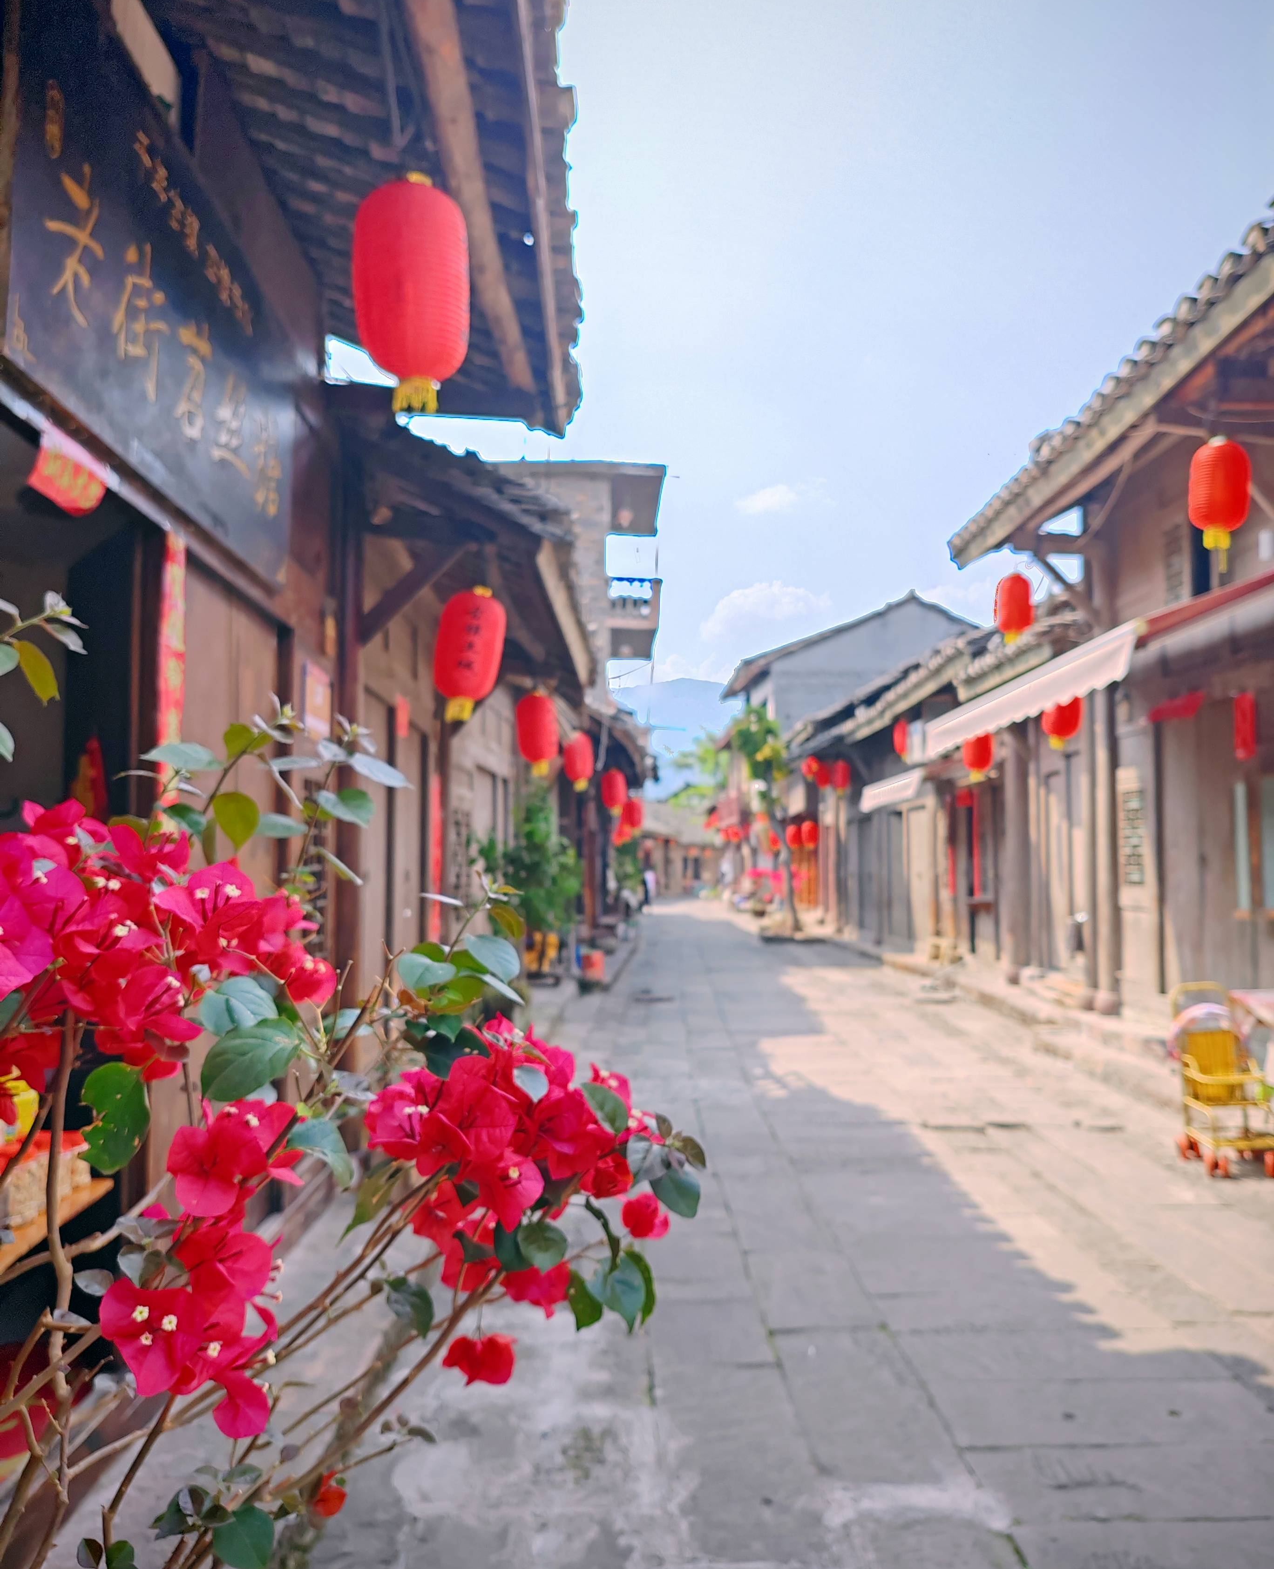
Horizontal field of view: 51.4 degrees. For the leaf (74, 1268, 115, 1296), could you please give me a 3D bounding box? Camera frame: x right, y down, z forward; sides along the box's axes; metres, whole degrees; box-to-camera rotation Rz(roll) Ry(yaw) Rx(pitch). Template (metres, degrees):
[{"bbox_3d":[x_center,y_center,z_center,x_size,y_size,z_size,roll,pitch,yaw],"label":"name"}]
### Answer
[{"bbox_3d":[-0.302,0.278,0.740,0.025,0.017,0.012,1,-3,-22],"label":"leaf"}]

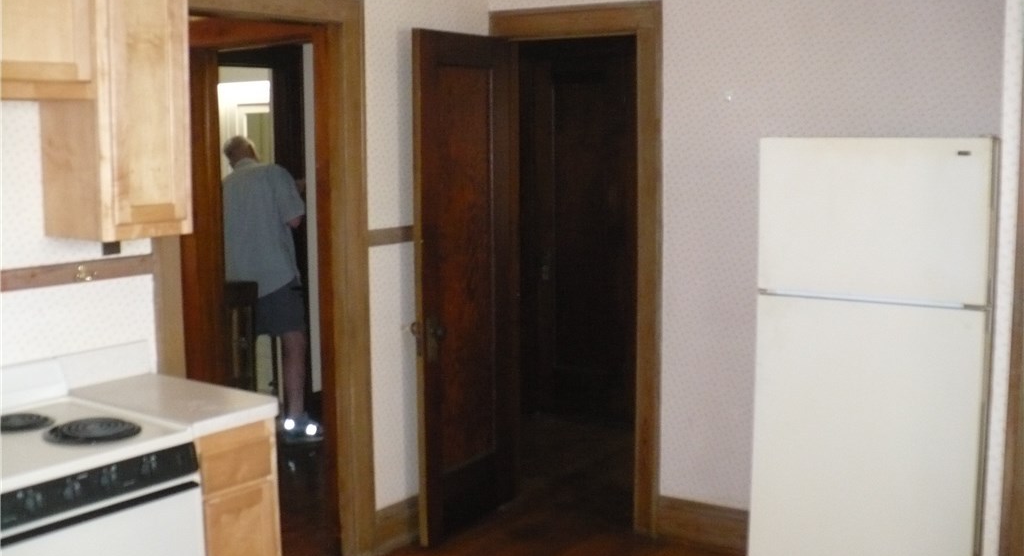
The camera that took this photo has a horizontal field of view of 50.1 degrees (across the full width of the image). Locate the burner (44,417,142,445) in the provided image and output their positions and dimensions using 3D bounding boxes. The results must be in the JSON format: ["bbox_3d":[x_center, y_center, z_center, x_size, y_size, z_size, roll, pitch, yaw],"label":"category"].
[{"bbox_3d":[-1.039,0.375,2.722,0.226,0.022,0.226,0,7,0],"label":"burner"}]

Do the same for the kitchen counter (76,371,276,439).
[{"bbox_3d":[-0.972,0.353,3.119,0.602,0.046,0.302,5,9,34],"label":"kitchen counter"}]

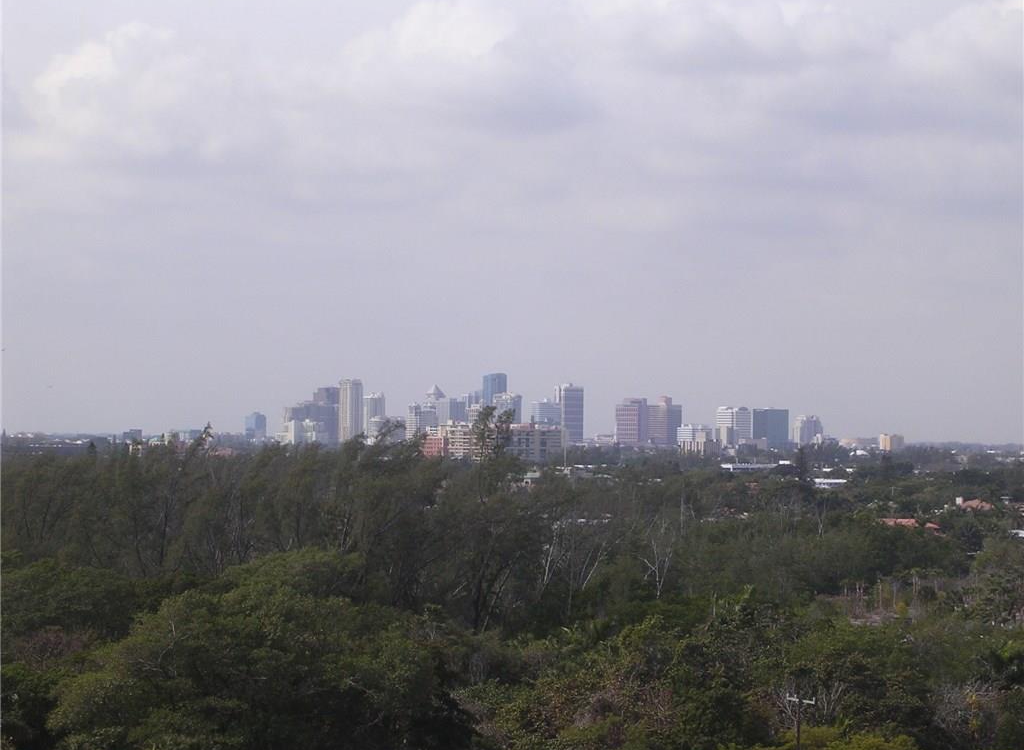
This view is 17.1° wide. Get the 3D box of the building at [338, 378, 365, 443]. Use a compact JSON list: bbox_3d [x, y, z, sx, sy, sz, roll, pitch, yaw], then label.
[{"bbox_3d":[-253.200,67.600,5350.000,28.000,123.300,27.000,0,-1,45],"label":"building"}]

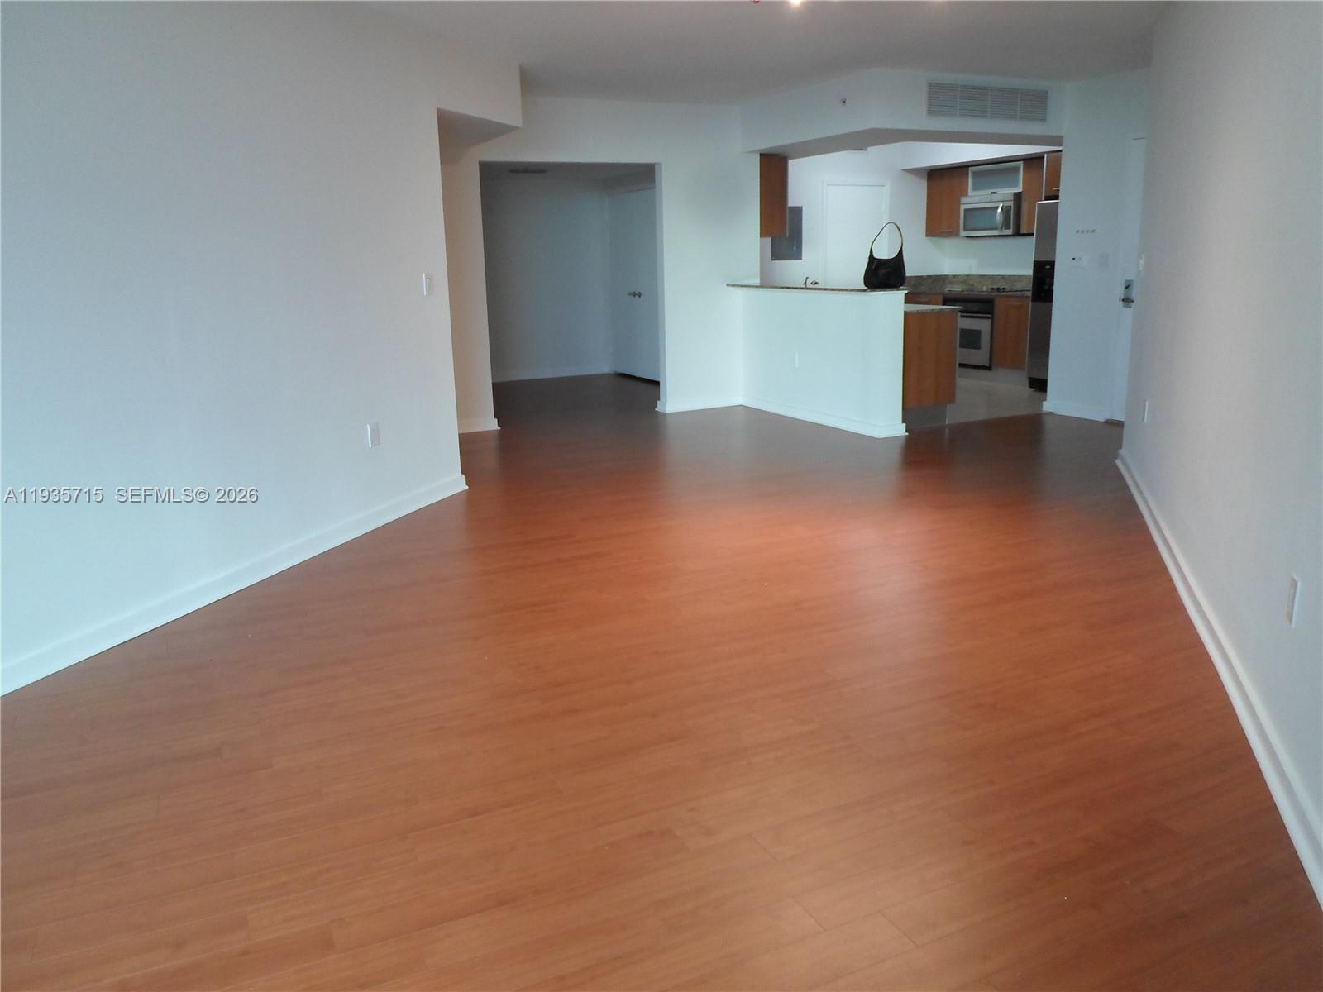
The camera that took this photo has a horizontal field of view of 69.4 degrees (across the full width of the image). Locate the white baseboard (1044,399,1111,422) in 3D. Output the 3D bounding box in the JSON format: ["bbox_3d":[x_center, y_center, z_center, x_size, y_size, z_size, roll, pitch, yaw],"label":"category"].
[{"bbox_3d":[3.312,-0.677,7.650,0.020,0.095,0.620,-8,16,-25],"label":"white baseboard"}]

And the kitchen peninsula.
[{"bbox_3d":[1.487,-1.194,7.889,1.030,1.075,1.970,-8,16,-25],"label":"kitchen peninsula"}]

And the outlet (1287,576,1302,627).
[{"bbox_3d":[1.596,0.268,2.420,0.008,0.118,0.072,3,15,19],"label":"outlet"}]

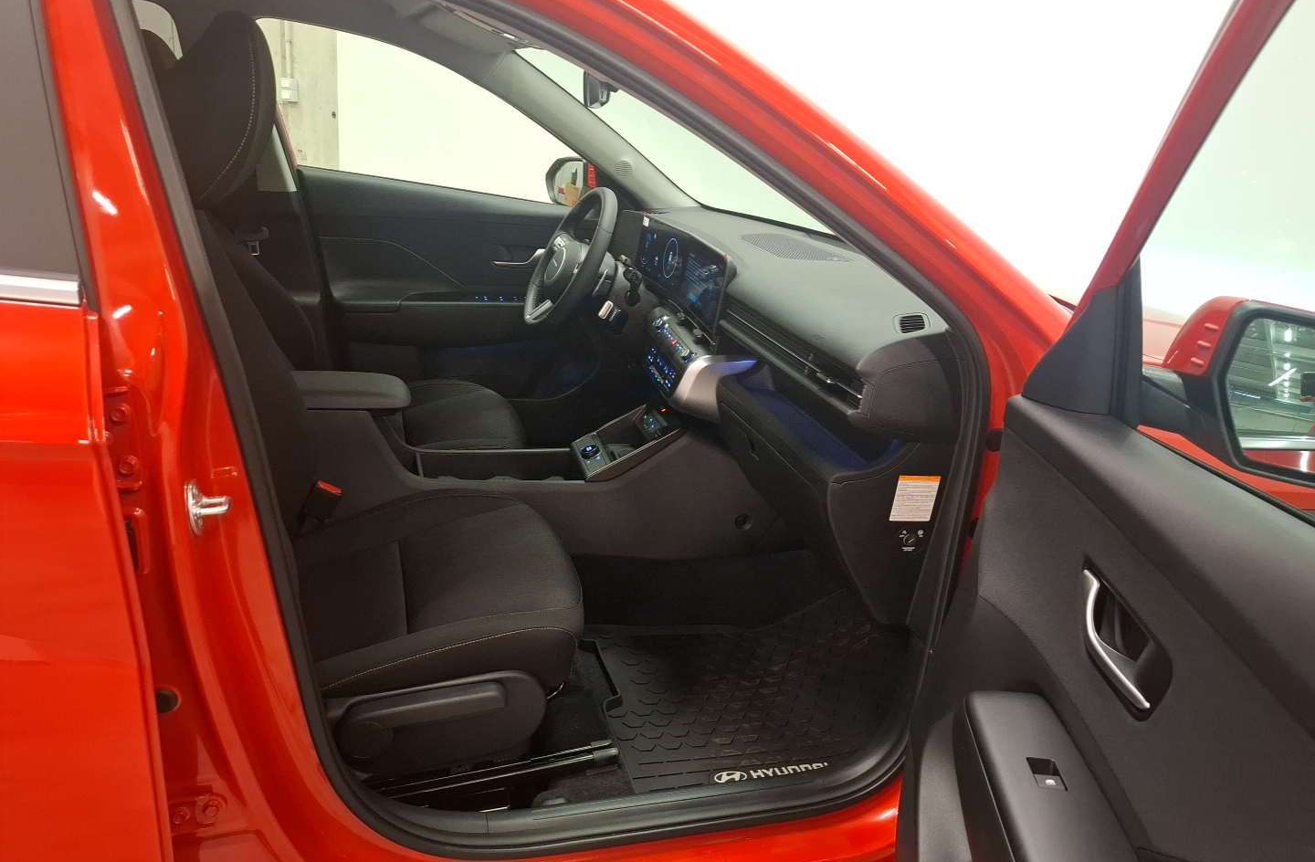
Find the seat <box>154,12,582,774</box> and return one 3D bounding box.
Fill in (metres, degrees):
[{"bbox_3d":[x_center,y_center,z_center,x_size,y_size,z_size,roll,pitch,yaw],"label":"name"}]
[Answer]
[{"bbox_3d":[-0.443,-0.034,1.278,0.770,1.010,0.540,1,21,-19],"label":"seat"}]

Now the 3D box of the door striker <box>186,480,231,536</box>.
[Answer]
[{"bbox_3d":[-0.433,0.073,0.843,0.040,0.051,0.028,-3,23,-27],"label":"door striker"}]

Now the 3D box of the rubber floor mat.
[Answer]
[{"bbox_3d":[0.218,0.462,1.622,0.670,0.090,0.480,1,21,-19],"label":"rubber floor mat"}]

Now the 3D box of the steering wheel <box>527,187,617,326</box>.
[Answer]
[{"bbox_3d":[-0.192,-0.396,2.060,0.110,0.370,0.370,27,11,-26],"label":"steering wheel"}]

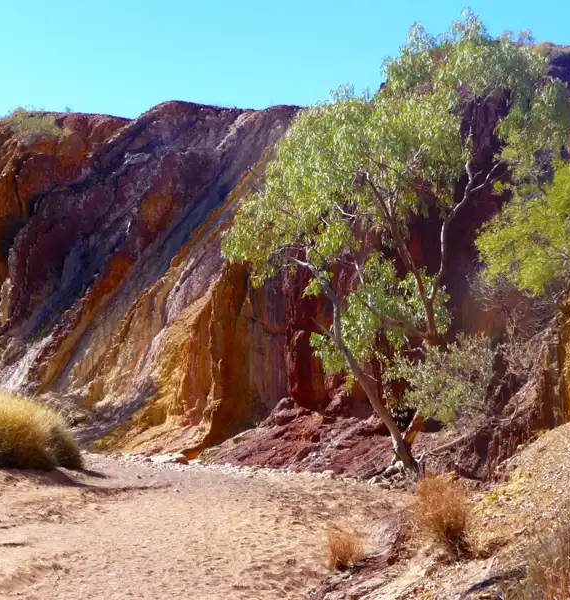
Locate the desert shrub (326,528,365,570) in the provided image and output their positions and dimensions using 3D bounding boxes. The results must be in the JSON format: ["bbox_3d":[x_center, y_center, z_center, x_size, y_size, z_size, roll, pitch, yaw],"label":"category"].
[{"bbox_3d":[0.500,2.061,14.700,0.330,0.340,0.320,0,-2,0],"label":"desert shrub"}]

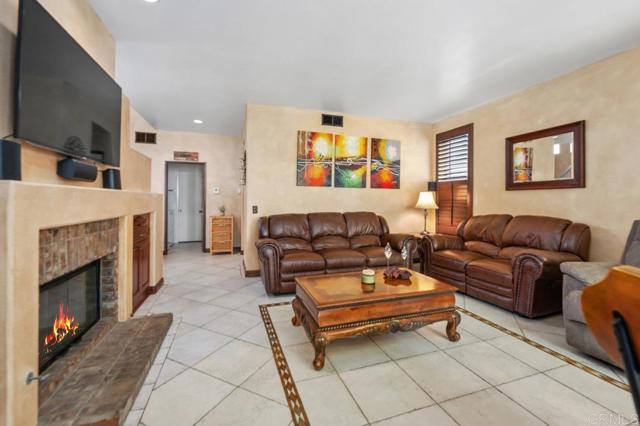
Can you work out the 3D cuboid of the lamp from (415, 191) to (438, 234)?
[{"bbox_3d":[1.901,0.006,4.483,0.413,0.766,0.413,1,2,-19],"label":"lamp"}]

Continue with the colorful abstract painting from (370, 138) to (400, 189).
[{"bbox_3d":[1.242,-0.911,4.660,0.636,0.921,0.040,1,2,-19],"label":"colorful abstract painting"}]

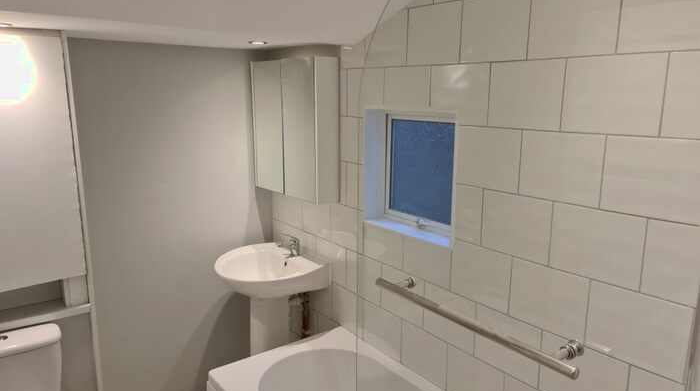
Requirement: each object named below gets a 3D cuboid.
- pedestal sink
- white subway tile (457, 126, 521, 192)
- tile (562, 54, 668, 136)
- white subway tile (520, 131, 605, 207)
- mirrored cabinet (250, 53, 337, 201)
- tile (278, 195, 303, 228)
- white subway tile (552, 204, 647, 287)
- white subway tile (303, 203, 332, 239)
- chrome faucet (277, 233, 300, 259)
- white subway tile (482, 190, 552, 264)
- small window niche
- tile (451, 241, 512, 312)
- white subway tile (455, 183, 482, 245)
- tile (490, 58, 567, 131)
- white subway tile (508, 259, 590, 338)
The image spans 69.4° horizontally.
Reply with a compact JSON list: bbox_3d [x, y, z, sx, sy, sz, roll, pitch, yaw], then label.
[{"bbox_3d":[-0.419,0.736,2.542,0.495,0.857,0.560,-8,14,-36],"label":"pedestal sink"},{"bbox_3d":[0.449,-0.122,1.648,0.010,0.199,0.253,-8,14,-36],"label":"white subway tile"},{"bbox_3d":[0.667,-0.256,1.291,0.010,0.197,0.249,-8,14,-36],"label":"tile"},{"bbox_3d":[0.593,-0.081,1.428,0.010,0.197,0.249,-8,14,-36],"label":"white subway tile"},{"bbox_3d":[-0.281,-0.331,2.497,0.123,0.655,0.615,-8,14,-36],"label":"mirrored cabinet"},{"bbox_3d":[-0.318,0.065,2.737,0.010,0.199,0.253,-8,14,-36],"label":"tile"},{"bbox_3d":[0.666,0.134,1.370,0.010,0.197,0.249,-8,14,-36],"label":"white subway tile"},{"bbox_3d":[-0.161,0.106,2.497,0.010,0.197,0.249,-8,14,-36],"label":"white subway tile"},{"bbox_3d":[-0.306,0.249,2.509,0.125,0.128,0.050,-8,14,-36],"label":"chrome faucet"},{"bbox_3d":[0.521,0.094,1.590,0.010,0.199,0.253,-8,14,-36],"label":"white subway tile"},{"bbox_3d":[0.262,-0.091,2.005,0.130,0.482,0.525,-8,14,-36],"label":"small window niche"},{"bbox_3d":[0.445,0.271,1.729,0.010,0.199,0.253,-8,14,-36],"label":"tile"},{"bbox_3d":[0.405,0.064,1.714,0.010,0.197,0.116,-8,14,-36],"label":"white subway tile"},{"bbox_3d":[0.517,-0.296,1.489,0.010,0.197,0.249,-8,14,-36],"label":"tile"},{"bbox_3d":[0.591,0.309,1.507,0.010,0.197,0.249,-8,14,-36],"label":"white subway tile"}]

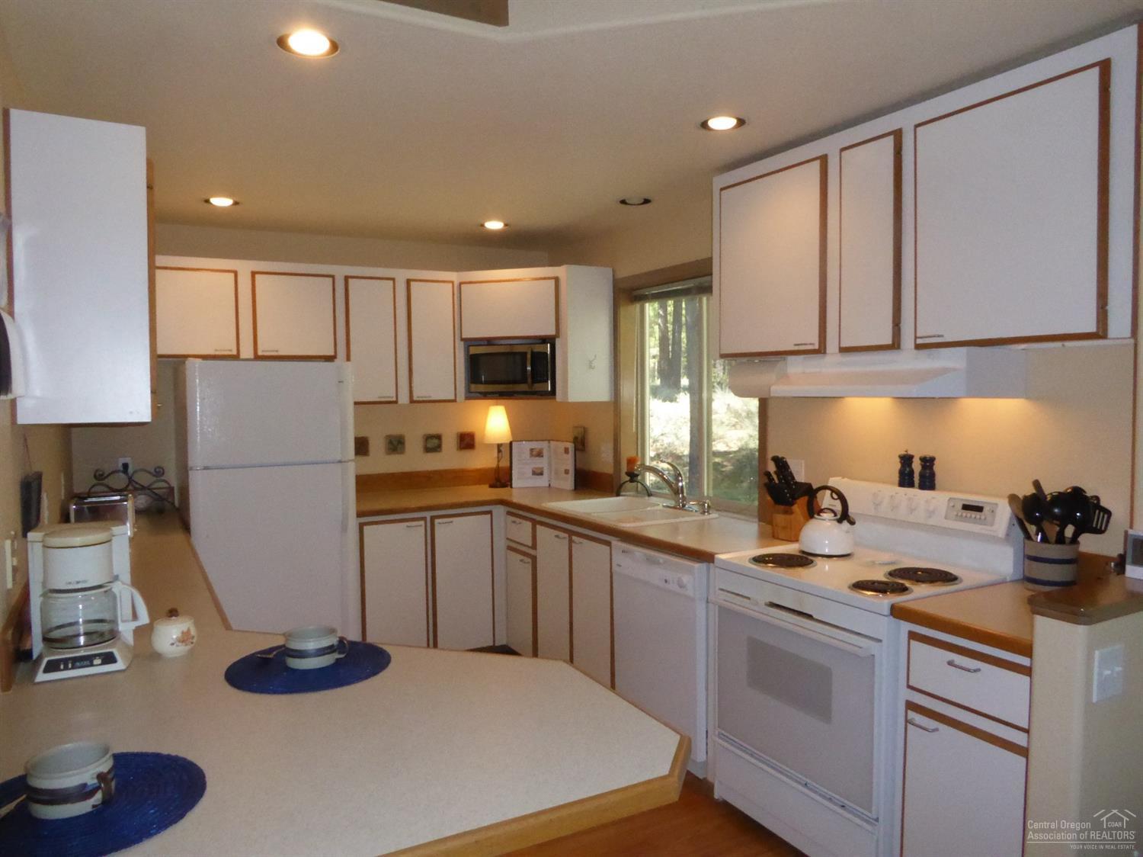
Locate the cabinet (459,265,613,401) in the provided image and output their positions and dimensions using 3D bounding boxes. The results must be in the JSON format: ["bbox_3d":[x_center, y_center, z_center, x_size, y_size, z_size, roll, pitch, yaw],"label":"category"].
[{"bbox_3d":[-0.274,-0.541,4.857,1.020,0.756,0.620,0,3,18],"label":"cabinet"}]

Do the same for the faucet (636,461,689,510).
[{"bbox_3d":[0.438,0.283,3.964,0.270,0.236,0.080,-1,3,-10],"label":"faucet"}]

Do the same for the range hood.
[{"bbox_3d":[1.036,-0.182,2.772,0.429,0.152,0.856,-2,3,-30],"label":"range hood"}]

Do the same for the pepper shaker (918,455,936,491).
[{"bbox_3d":[1.248,0.156,2.777,0.060,0.121,0.060,-2,3,-30],"label":"pepper shaker"}]

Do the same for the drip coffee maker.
[{"bbox_3d":[-1.117,0.381,1.837,0.235,0.300,0.285,-2,3,-26],"label":"drip coffee maker"}]

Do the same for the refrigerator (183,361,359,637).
[{"bbox_3d":[-1.589,0.511,4.119,0.745,1.680,0.730,-2,3,-30],"label":"refrigerator"}]

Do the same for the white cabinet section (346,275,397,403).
[{"bbox_3d":[-1.191,-0.495,4.566,0.280,0.708,0.329,-3,4,-29],"label":"white cabinet section"}]

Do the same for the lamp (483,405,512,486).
[{"bbox_3d":[-0.473,0.114,5.072,0.182,0.525,0.182,-1,3,0],"label":"lamp"}]

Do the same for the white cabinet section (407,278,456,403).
[{"bbox_3d":[-0.886,-0.509,4.738,0.289,0.708,0.329,-3,4,-29],"label":"white cabinet section"}]

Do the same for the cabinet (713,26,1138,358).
[{"bbox_3d":[1.118,-0.634,2.697,0.334,0.755,1.581,-2,3,-30],"label":"cabinet"}]

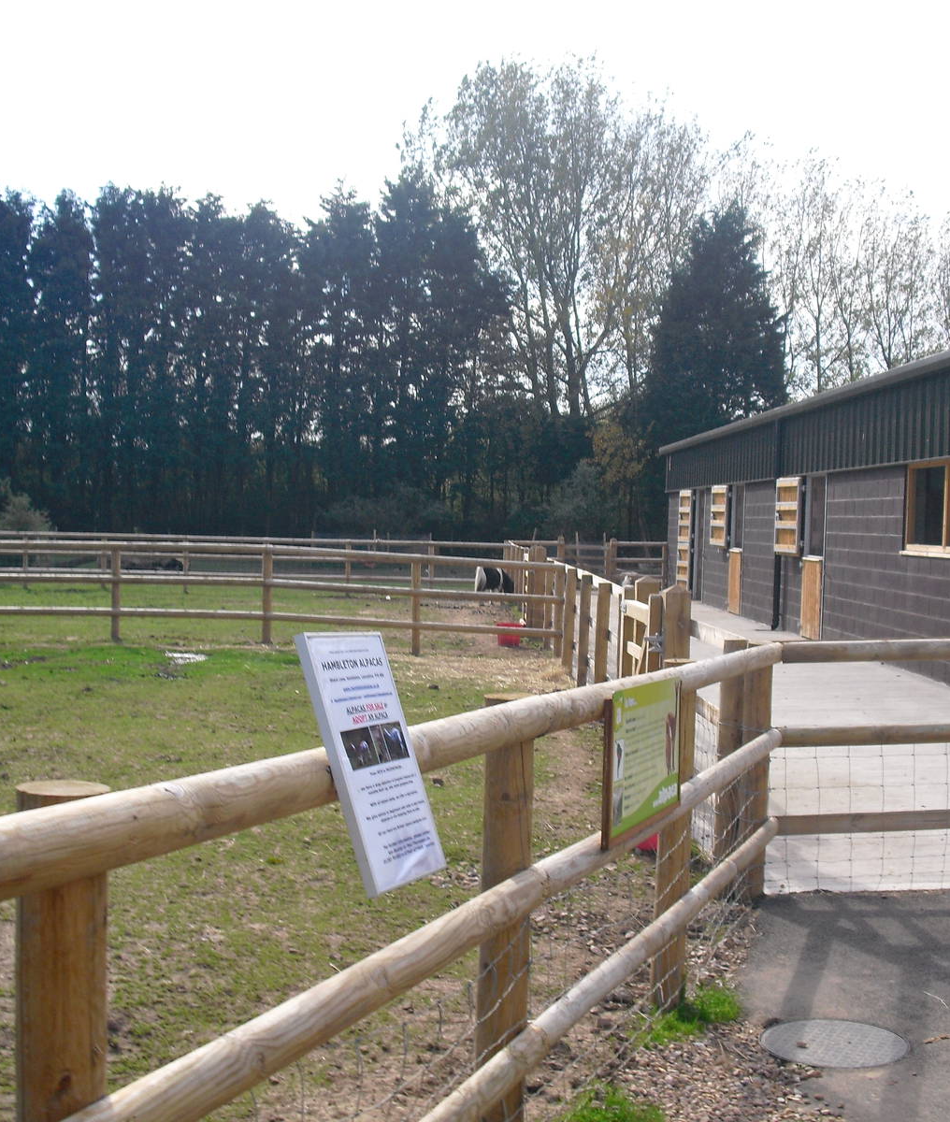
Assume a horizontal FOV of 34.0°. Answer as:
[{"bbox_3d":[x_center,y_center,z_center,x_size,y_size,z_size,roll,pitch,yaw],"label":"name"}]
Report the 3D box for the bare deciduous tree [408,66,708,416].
[{"bbox_3d":[3.806,-11.056,68.000,13.200,21.900,12.000,2,2,0],"label":"bare deciduous tree"}]

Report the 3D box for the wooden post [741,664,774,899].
[{"bbox_3d":[1.225,0.919,6.780,0.110,1.110,0.110,1,2,-14],"label":"wooden post"}]

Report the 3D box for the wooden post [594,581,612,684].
[{"bbox_3d":[1.092,0.740,13.300,0.105,1.090,0.105,2,2,-1],"label":"wooden post"}]

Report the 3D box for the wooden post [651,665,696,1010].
[{"bbox_3d":[0.658,0.902,5.150,0.105,1.150,0.105,2,2,20],"label":"wooden post"}]

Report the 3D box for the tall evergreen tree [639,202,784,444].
[{"bbox_3d":[9.172,-6.700,60.000,5.600,14.000,5.500,2,2,0],"label":"tall evergreen tree"}]

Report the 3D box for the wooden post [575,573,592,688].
[{"bbox_3d":[1.066,0.687,15.100,0.100,1.090,0.100,2,2,-1],"label":"wooden post"}]

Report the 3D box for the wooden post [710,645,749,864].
[{"bbox_3d":[1.133,0.908,6.920,0.110,1.110,0.110,2,2,-1],"label":"wooden post"}]

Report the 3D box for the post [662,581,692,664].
[{"bbox_3d":[1.134,0.771,8.800,0.145,1.270,0.145,2,2,-1],"label":"post"}]

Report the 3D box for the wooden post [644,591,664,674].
[{"bbox_3d":[1.029,0.770,8.950,0.090,1.170,0.090,2,2,-1],"label":"wooden post"}]

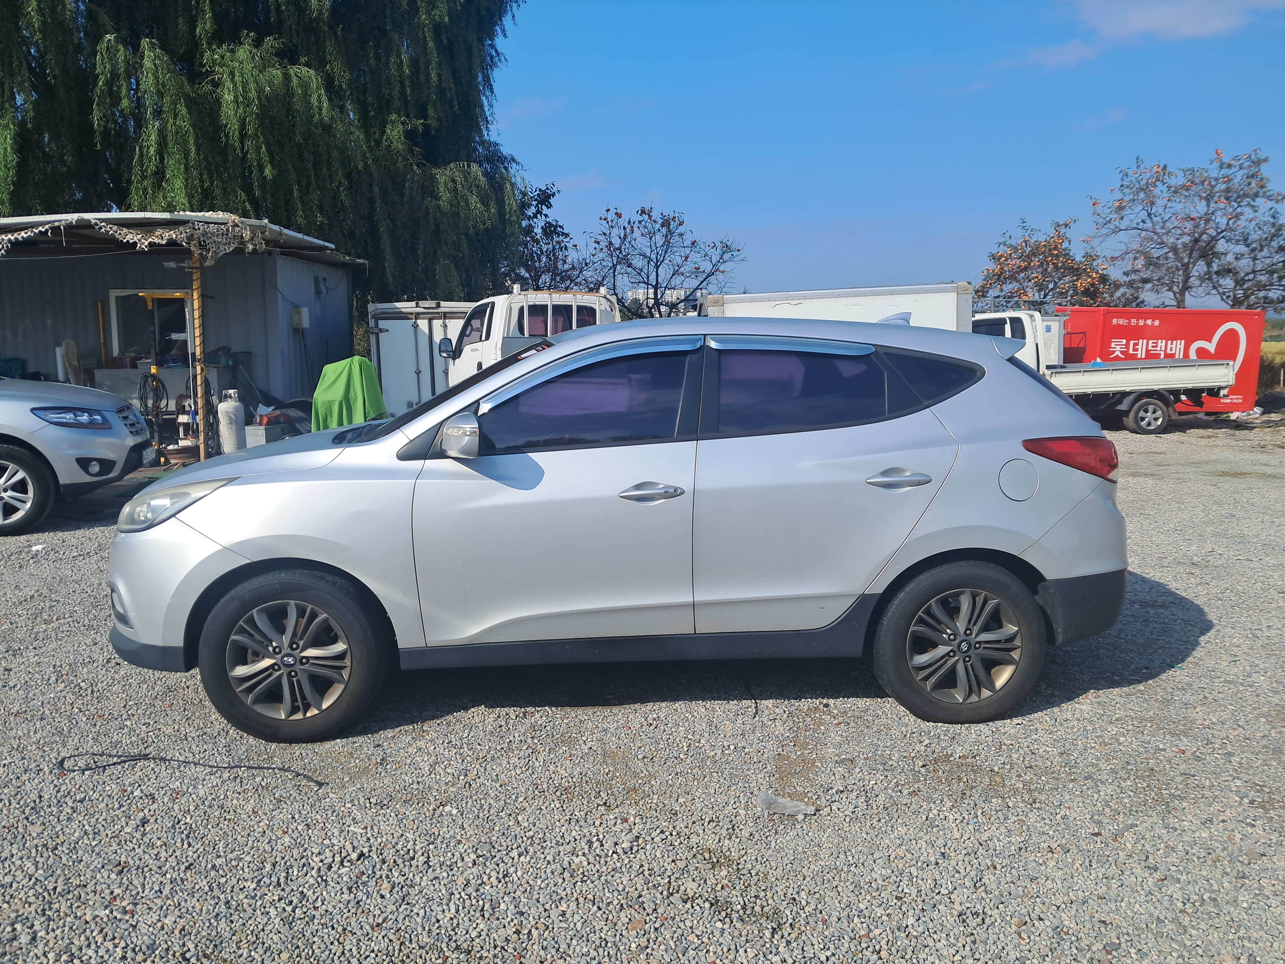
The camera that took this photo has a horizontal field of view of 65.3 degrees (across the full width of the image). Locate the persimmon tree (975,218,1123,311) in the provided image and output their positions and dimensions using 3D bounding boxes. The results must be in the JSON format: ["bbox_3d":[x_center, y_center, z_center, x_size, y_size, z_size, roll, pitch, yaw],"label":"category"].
[{"bbox_3d":[10.112,-4.252,24.642,3.700,4.550,3.600,0,8,0],"label":"persimmon tree"}]

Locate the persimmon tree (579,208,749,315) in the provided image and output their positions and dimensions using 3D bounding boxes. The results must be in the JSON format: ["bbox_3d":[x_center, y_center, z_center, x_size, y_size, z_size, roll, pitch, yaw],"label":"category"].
[{"bbox_3d":[0.484,-3.805,21.679,3.500,4.500,3.400,0,8,0],"label":"persimmon tree"}]

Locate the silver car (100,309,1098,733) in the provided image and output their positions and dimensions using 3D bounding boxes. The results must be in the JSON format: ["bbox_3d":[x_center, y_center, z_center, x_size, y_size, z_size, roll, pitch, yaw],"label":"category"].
[{"bbox_3d":[-0.095,0.058,4.712,4.410,1.660,1.880,-1,8,-5],"label":"silver car"}]

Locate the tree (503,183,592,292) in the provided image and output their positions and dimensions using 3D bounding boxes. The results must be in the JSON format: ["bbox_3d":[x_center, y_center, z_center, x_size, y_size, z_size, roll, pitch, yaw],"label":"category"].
[{"bbox_3d":[-2.187,-3.819,20.668,2.700,4.750,2.700,0,8,0],"label":"tree"}]

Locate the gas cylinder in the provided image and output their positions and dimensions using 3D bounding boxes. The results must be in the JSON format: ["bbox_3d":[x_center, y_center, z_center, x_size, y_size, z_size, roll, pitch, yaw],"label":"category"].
[{"bbox_3d":[-5.089,-0.684,12.430,0.315,0.920,0.315,0,8,0],"label":"gas cylinder"}]

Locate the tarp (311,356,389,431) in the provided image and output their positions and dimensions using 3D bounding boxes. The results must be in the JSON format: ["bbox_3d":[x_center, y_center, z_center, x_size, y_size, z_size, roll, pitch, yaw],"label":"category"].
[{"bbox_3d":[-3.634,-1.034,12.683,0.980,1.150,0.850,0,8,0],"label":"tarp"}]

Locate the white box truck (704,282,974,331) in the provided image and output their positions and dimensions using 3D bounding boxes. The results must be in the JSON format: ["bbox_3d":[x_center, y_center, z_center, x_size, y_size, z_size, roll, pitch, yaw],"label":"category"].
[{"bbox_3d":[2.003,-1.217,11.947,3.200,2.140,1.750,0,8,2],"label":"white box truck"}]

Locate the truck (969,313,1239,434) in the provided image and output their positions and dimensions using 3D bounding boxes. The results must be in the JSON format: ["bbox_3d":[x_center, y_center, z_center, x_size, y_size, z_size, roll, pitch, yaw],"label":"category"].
[{"bbox_3d":[6.605,-1.801,16.408,5.100,2.000,1.750,0,8,-1],"label":"truck"}]

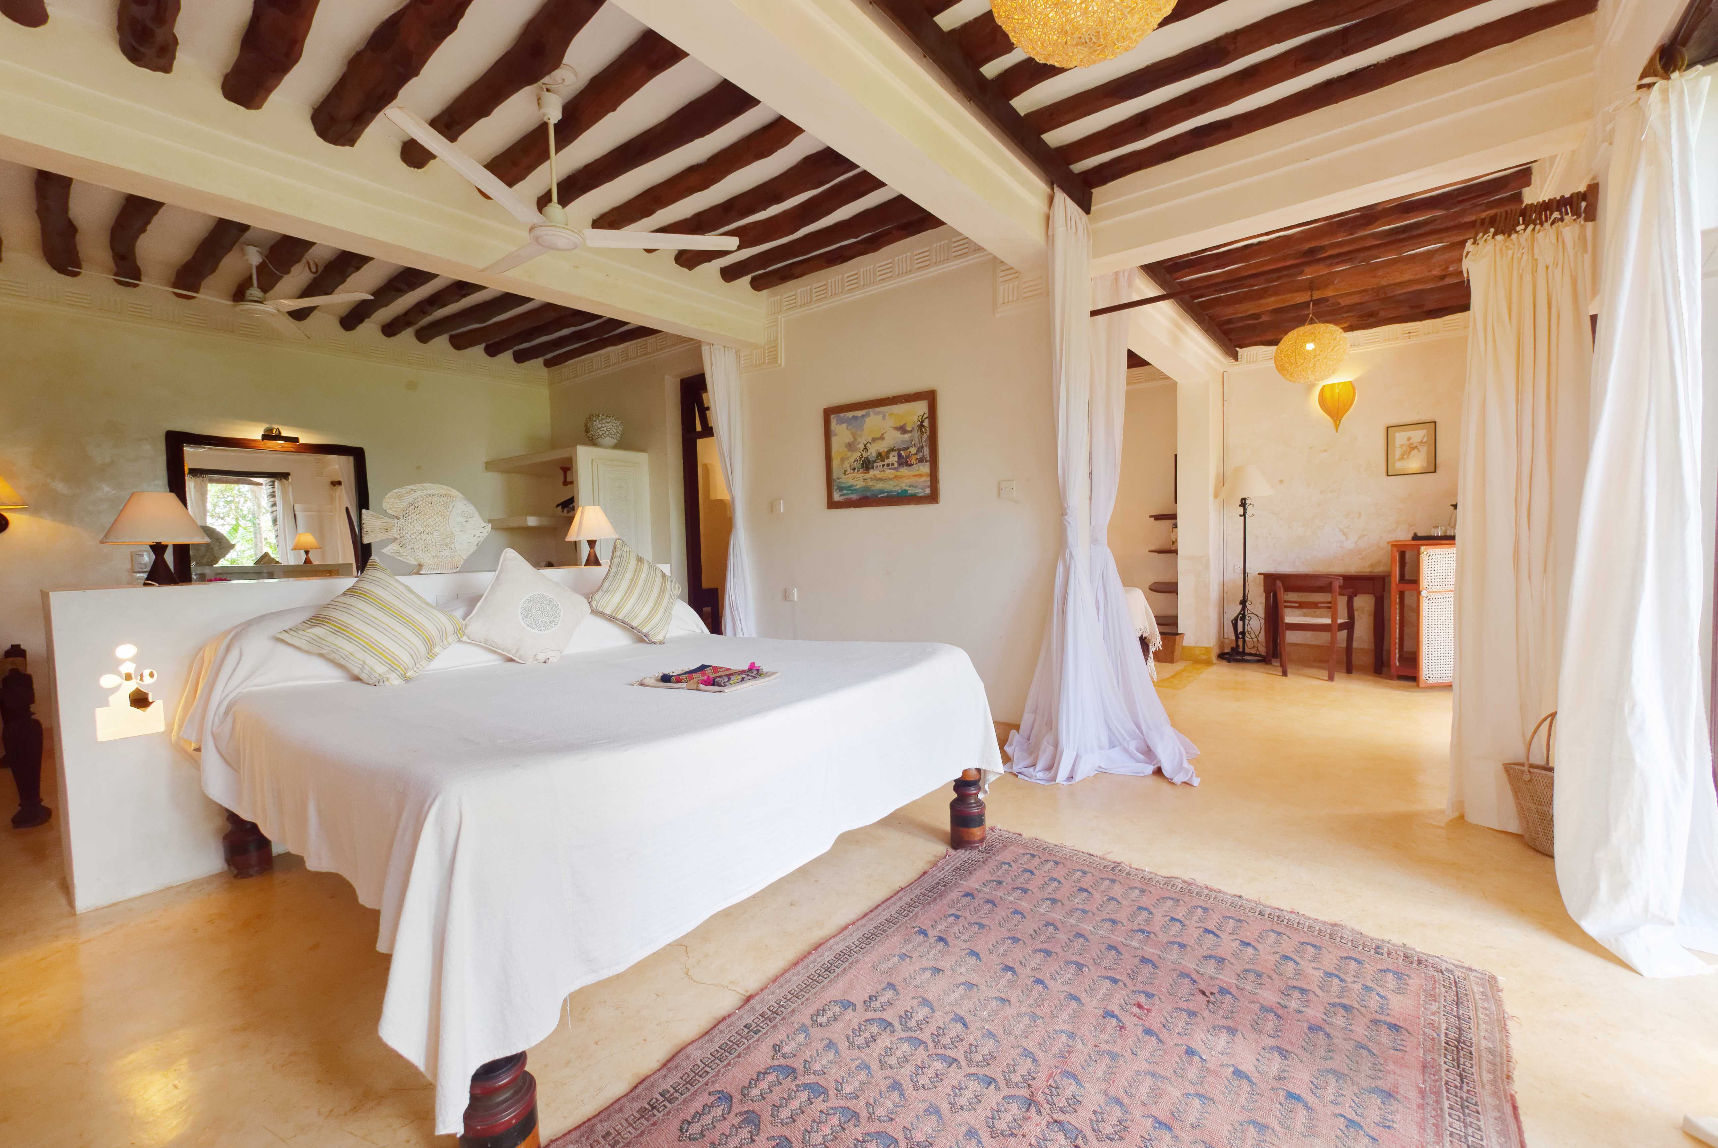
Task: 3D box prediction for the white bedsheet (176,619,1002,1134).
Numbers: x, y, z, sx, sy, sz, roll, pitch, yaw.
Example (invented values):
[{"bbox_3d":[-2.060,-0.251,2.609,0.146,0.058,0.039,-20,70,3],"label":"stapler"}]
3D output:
[{"bbox_3d":[-0.963,0.522,2.611,2.280,0.708,2.100,1,4,38],"label":"white bedsheet"}]

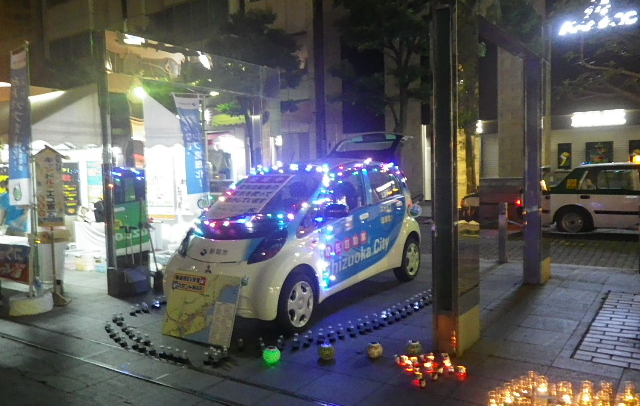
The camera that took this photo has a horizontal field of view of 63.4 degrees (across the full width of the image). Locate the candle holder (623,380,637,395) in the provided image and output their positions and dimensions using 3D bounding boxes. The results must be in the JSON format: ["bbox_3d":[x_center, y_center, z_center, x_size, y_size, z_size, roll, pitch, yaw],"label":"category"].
[{"bbox_3d":[1.835,1.123,3.065,0.067,0.102,0.067,-1,3,0],"label":"candle holder"}]

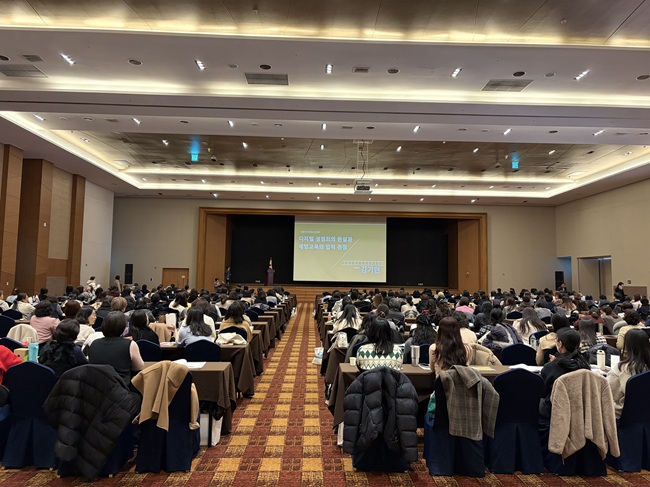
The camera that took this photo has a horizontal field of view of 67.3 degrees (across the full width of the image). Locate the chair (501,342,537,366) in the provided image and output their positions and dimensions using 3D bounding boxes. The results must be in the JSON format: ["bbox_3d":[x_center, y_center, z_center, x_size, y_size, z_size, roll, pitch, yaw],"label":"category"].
[{"bbox_3d":[2.284,1.662,5.998,0.450,0.900,0.560,1,-4,-1],"label":"chair"}]

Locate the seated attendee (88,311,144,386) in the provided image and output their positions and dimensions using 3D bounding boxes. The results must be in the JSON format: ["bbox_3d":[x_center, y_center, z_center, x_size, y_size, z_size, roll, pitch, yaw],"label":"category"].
[{"bbox_3d":[-1.902,1.272,4.470,0.500,1.300,0.750,1,-4,-1],"label":"seated attendee"}]

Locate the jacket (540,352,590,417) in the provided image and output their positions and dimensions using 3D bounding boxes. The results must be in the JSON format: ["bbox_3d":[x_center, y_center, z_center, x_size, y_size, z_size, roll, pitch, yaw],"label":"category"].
[{"bbox_3d":[2.290,1.322,4.629,0.480,0.600,0.400,2,-4,-11],"label":"jacket"}]

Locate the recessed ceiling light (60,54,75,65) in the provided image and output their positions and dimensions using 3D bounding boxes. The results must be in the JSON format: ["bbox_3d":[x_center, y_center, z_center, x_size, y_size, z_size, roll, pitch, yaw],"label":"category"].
[{"bbox_3d":[-6.831,-4.891,12.971,0.200,0.080,0.540,1,-4,-1],"label":"recessed ceiling light"}]

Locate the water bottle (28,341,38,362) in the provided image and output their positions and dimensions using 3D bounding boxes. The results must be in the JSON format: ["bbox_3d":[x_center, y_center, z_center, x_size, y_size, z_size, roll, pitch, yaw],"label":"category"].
[{"bbox_3d":[-2.931,1.106,4.907,0.083,0.213,0.083,1,-4,-1],"label":"water bottle"}]

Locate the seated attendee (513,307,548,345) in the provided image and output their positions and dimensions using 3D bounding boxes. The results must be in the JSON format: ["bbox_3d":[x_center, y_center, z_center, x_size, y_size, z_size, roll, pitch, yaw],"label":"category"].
[{"bbox_3d":[3.263,1.645,7.861,0.530,1.240,0.750,1,-4,-1],"label":"seated attendee"}]

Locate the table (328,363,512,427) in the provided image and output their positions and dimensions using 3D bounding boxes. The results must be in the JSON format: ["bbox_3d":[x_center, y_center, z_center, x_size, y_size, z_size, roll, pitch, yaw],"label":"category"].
[{"bbox_3d":[1.061,1.658,5.003,1.830,0.740,0.500,1,-4,-1],"label":"table"}]

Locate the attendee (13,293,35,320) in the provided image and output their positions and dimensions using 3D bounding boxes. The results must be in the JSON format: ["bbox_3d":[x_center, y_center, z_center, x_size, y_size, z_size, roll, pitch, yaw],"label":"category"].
[{"bbox_3d":[-6.168,1.657,10.046,0.520,1.220,0.750,-1,-5,23],"label":"attendee"}]

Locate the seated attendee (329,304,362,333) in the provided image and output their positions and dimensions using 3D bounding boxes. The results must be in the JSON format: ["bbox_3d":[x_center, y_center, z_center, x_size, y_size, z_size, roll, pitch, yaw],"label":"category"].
[{"bbox_3d":[0.338,1.597,7.806,0.500,1.230,0.750,1,-4,-1],"label":"seated attendee"}]

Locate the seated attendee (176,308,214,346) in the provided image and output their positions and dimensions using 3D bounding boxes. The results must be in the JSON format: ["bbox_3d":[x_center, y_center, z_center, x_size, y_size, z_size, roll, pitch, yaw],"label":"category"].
[{"bbox_3d":[-1.584,1.420,6.013,0.480,1.240,0.740,1,-4,-1],"label":"seated attendee"}]

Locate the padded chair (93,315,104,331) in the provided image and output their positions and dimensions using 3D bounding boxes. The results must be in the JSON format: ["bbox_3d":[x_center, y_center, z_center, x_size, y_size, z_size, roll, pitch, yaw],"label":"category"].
[{"bbox_3d":[-4.103,1.770,8.918,0.450,0.900,0.560,1,-4,-1],"label":"padded chair"}]

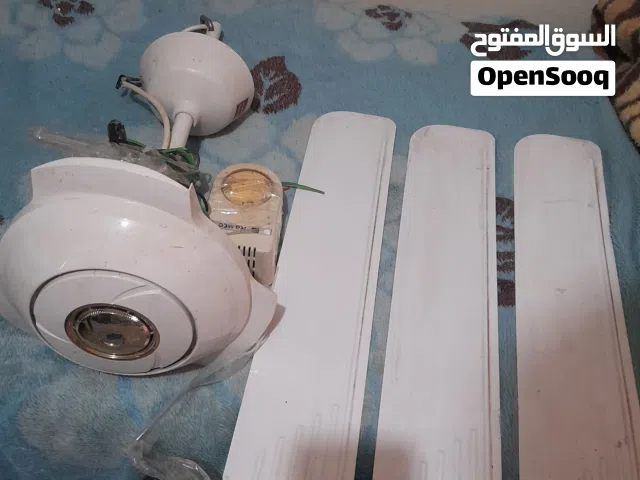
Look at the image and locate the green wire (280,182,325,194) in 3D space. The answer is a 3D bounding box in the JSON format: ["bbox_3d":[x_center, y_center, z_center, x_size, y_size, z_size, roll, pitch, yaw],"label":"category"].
[{"bbox_3d":[-0.023,-0.072,0.641,0.064,0.007,0.009,12,57,8],"label":"green wire"}]

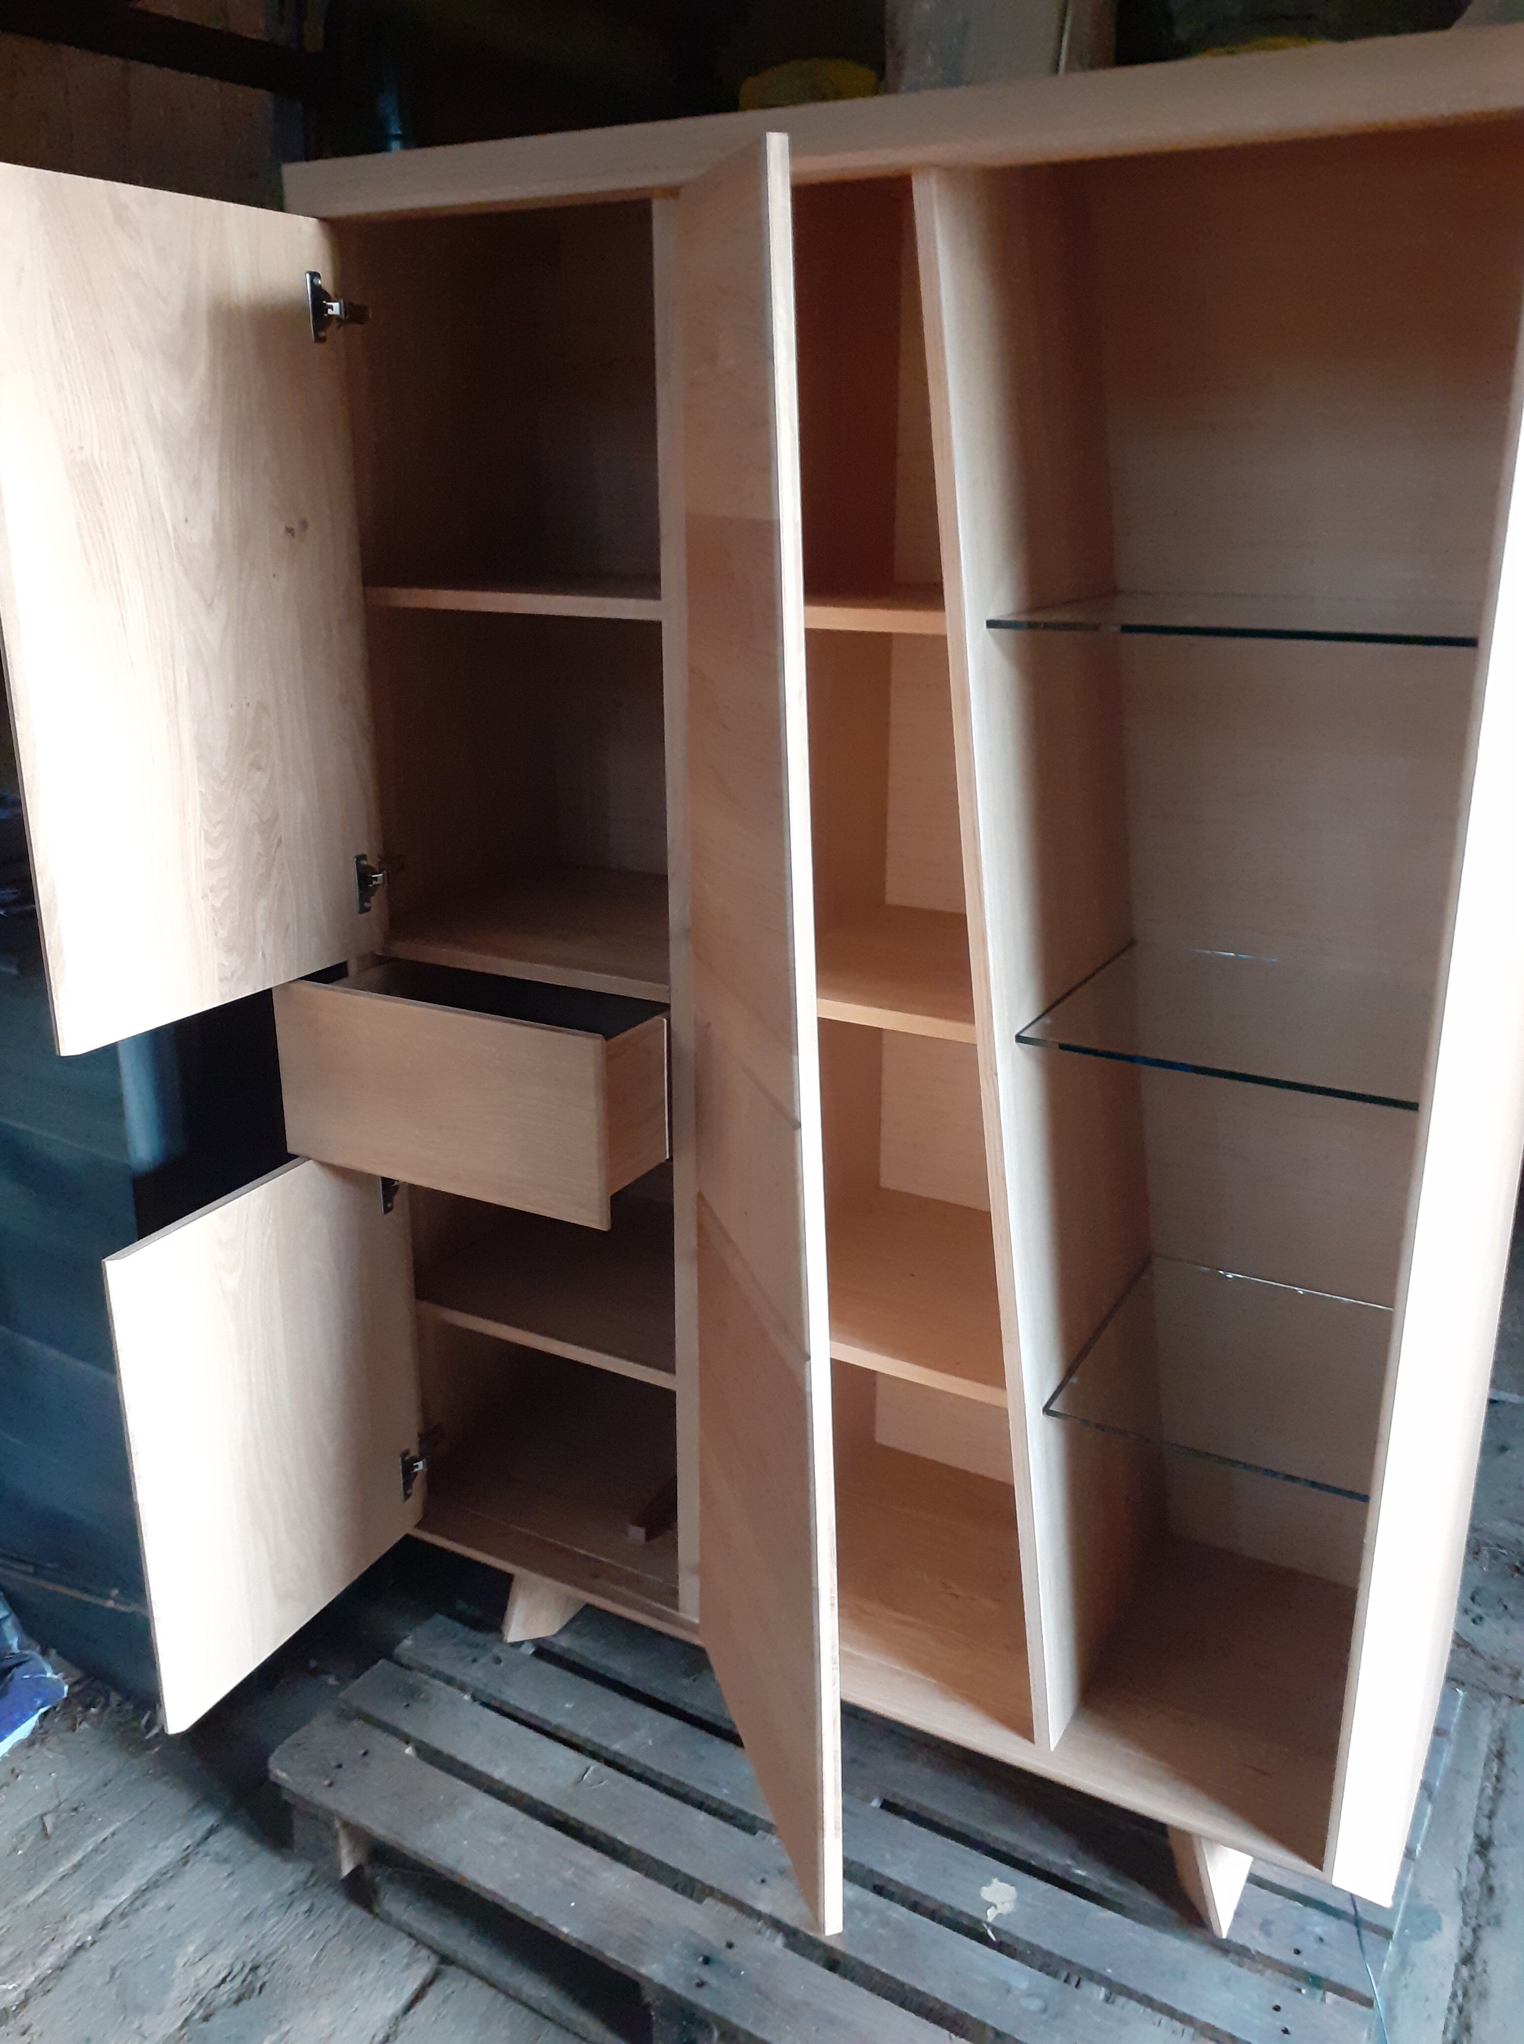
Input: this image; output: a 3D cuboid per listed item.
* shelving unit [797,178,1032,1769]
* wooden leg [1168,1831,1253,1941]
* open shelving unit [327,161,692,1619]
[{"bbox_3d":[0.197,-0.031,1.710,0.421,1.504,0.448,10,20,27],"label":"shelving unit"},{"bbox_3d":[0.469,0.856,1.670,0.105,0.133,0.115,10,20,27],"label":"wooden leg"},{"bbox_3d":[-0.160,-0.093,1.892,0.412,1.506,0.448,10,20,27],"label":"open shelving unit"}]

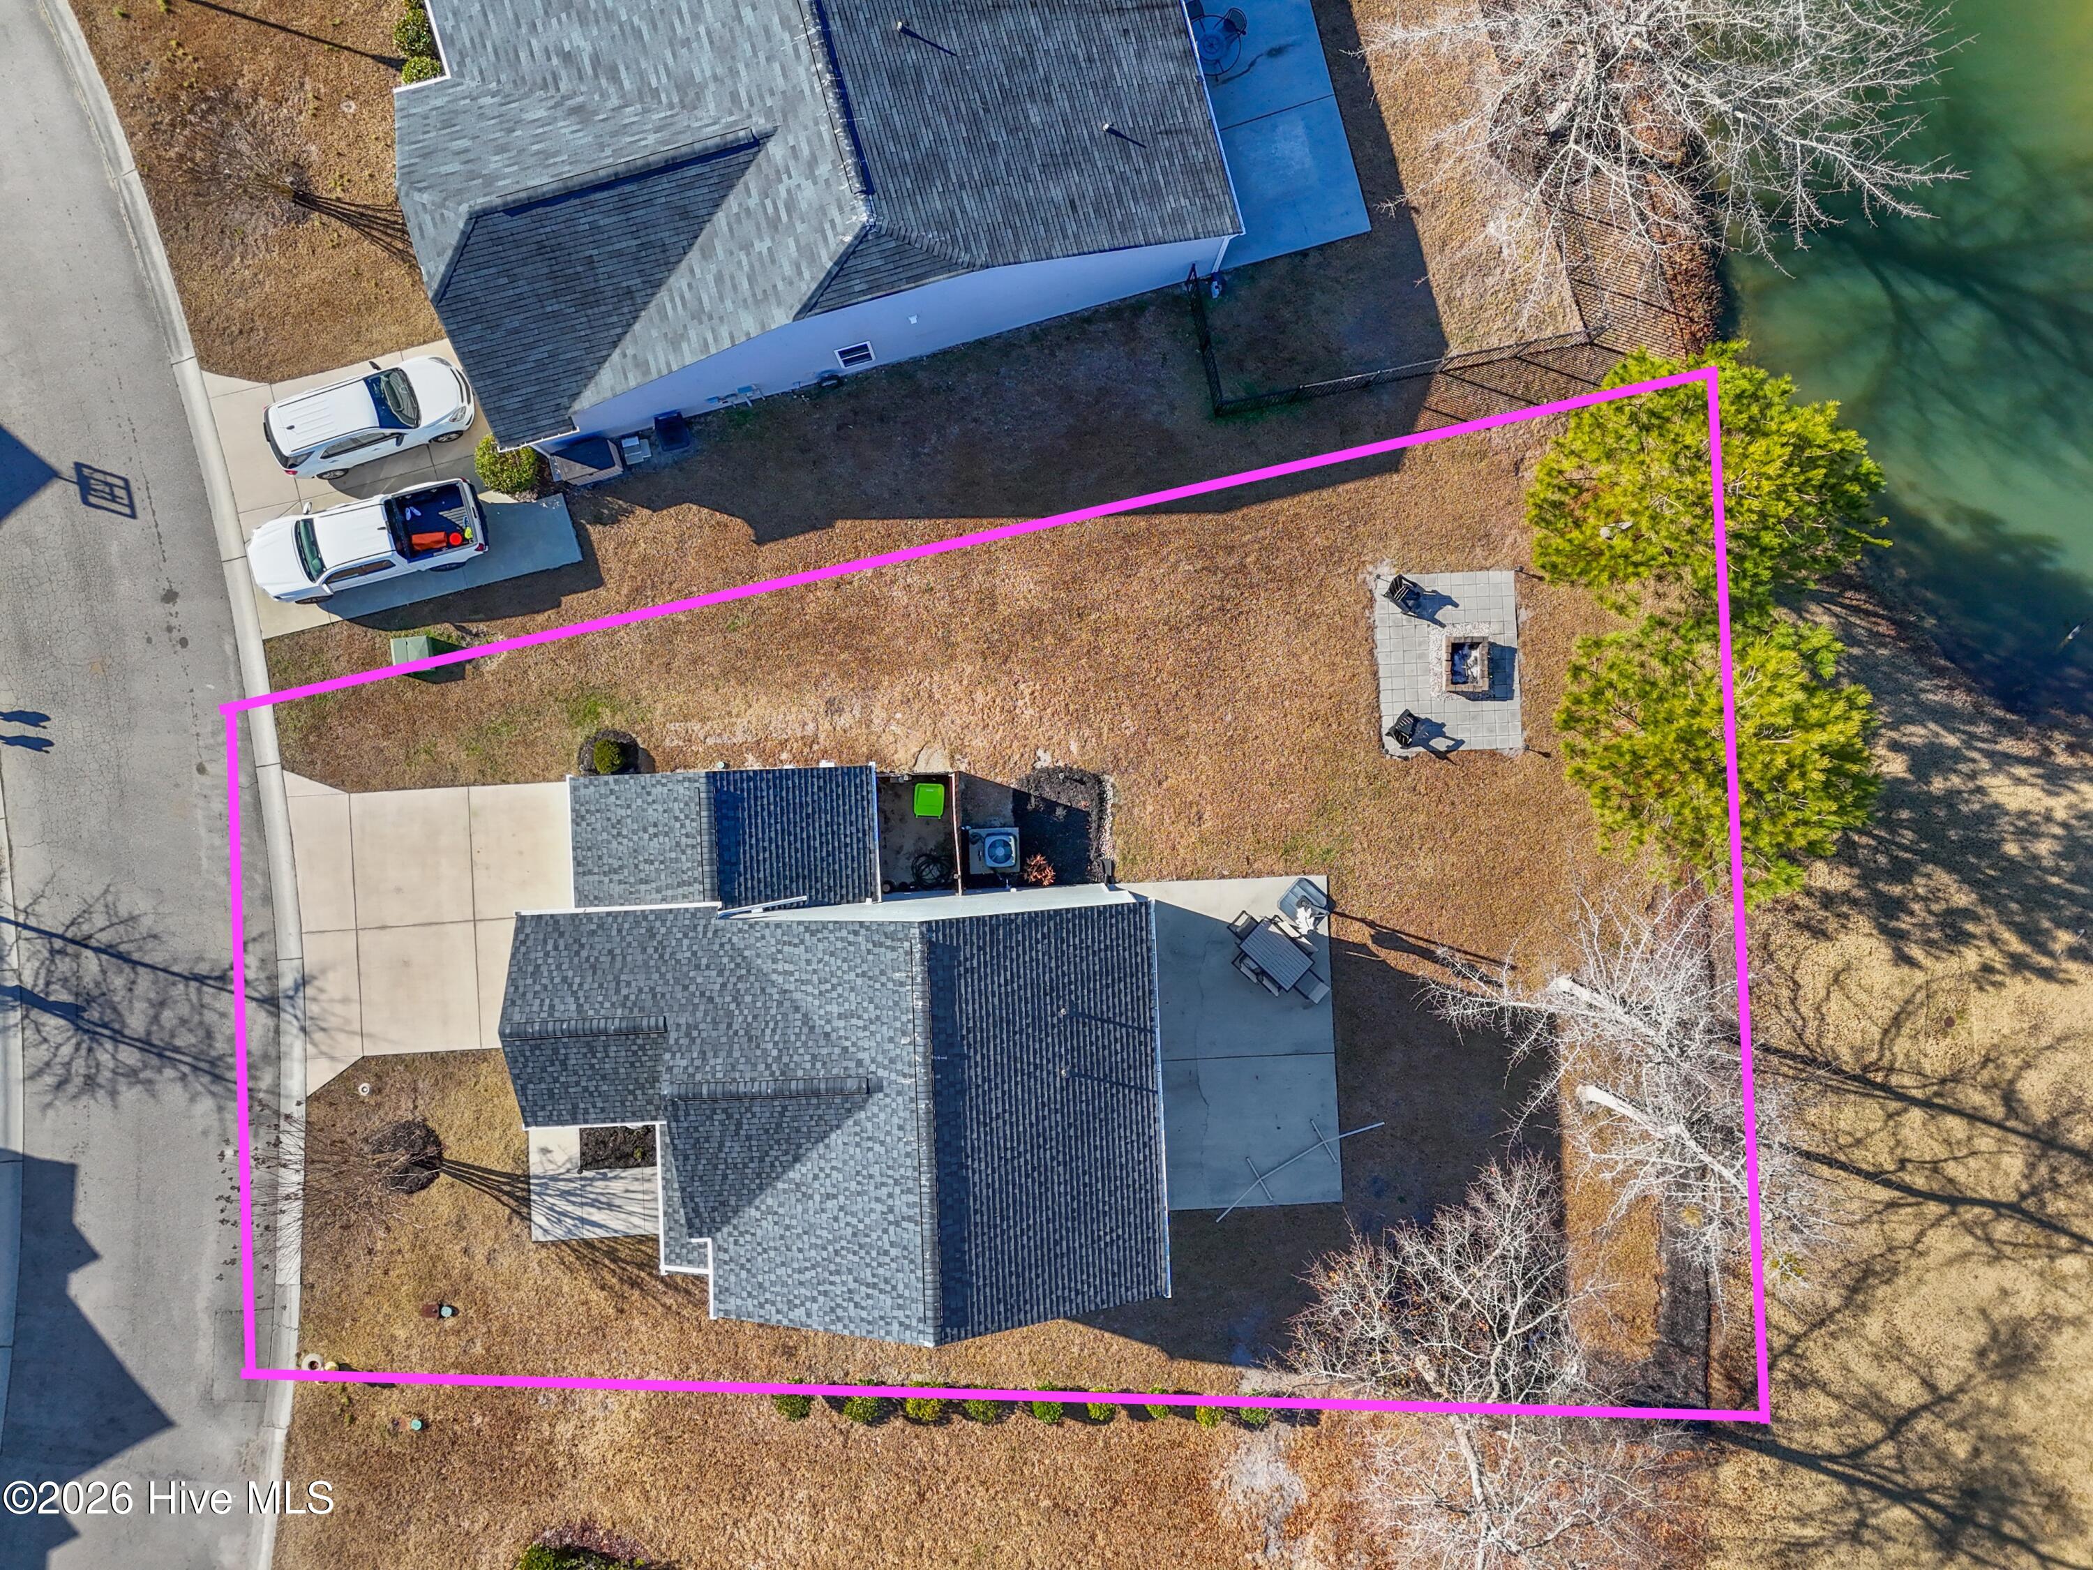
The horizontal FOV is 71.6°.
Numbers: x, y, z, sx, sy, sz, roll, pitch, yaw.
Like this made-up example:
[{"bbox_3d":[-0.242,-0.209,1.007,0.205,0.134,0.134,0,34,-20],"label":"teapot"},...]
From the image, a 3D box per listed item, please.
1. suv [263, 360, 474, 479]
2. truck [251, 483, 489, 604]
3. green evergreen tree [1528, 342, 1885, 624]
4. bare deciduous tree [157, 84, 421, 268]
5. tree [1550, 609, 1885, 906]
[{"bbox_3d":[-15.493,-8.506,33.301,4.720,1.700,1.870,-18,91,0],"label":"suv"},{"bbox_3d":[-15.578,-5.698,33.295,5.430,1.780,1.900,-14,91,0],"label":"truck"},{"bbox_3d":[14.208,-6.578,31.163,5.900,7.000,5.700,0,91,0],"label":"green evergreen tree"},{"bbox_3d":[-17.706,-13.751,32.632,3.600,3.300,3.600,0,91,0],"label":"bare deciduous tree"},{"bbox_3d":[14.708,-0.526,31.238,5.800,7.000,6.000,0,91,0],"label":"tree"}]

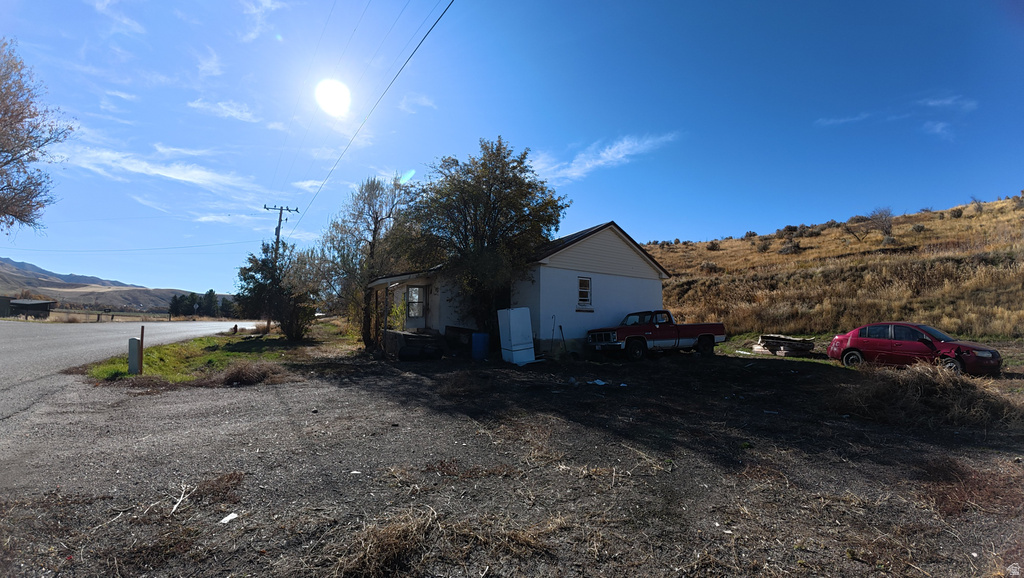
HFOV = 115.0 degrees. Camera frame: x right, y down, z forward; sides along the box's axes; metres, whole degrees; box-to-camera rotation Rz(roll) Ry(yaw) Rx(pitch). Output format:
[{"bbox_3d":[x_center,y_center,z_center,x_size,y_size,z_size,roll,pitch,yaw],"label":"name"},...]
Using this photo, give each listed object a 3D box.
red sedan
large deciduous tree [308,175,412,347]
[{"bbox_3d":[13.732,1.910,11.342,1.720,1.470,4.450,4,-6,-35],"label":"red sedan"},{"bbox_3d":[-7.188,-1.227,15.749,4.800,8.100,4.600,1,-5,0],"label":"large deciduous tree"}]

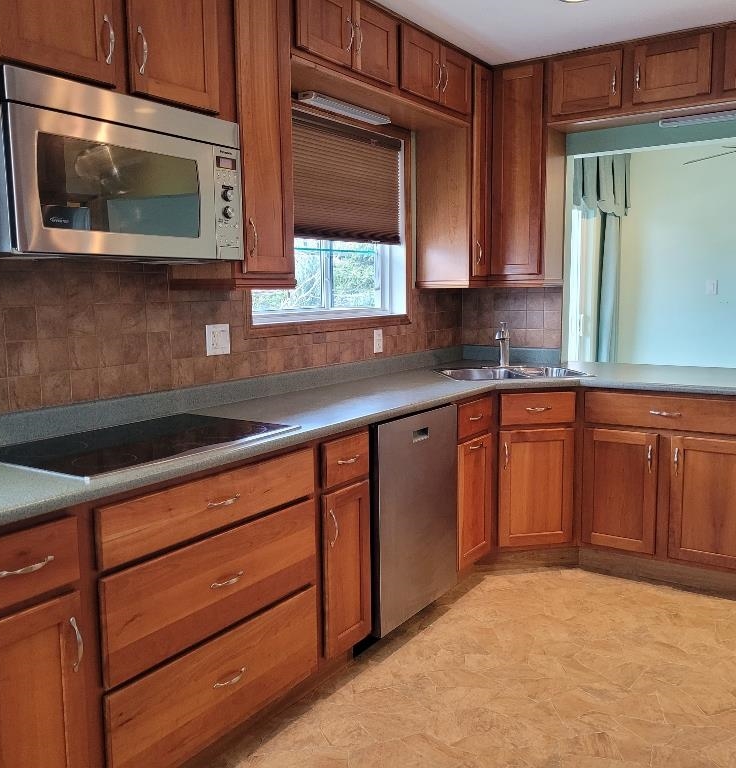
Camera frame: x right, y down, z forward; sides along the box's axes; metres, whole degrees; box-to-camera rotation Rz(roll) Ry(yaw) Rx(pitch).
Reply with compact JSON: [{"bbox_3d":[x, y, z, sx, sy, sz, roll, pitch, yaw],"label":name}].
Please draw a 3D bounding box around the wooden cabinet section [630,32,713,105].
[{"bbox_3d":[1.454,-1.446,3.611,0.340,0.261,0.270,4,8,34],"label":"wooden cabinet section"}]

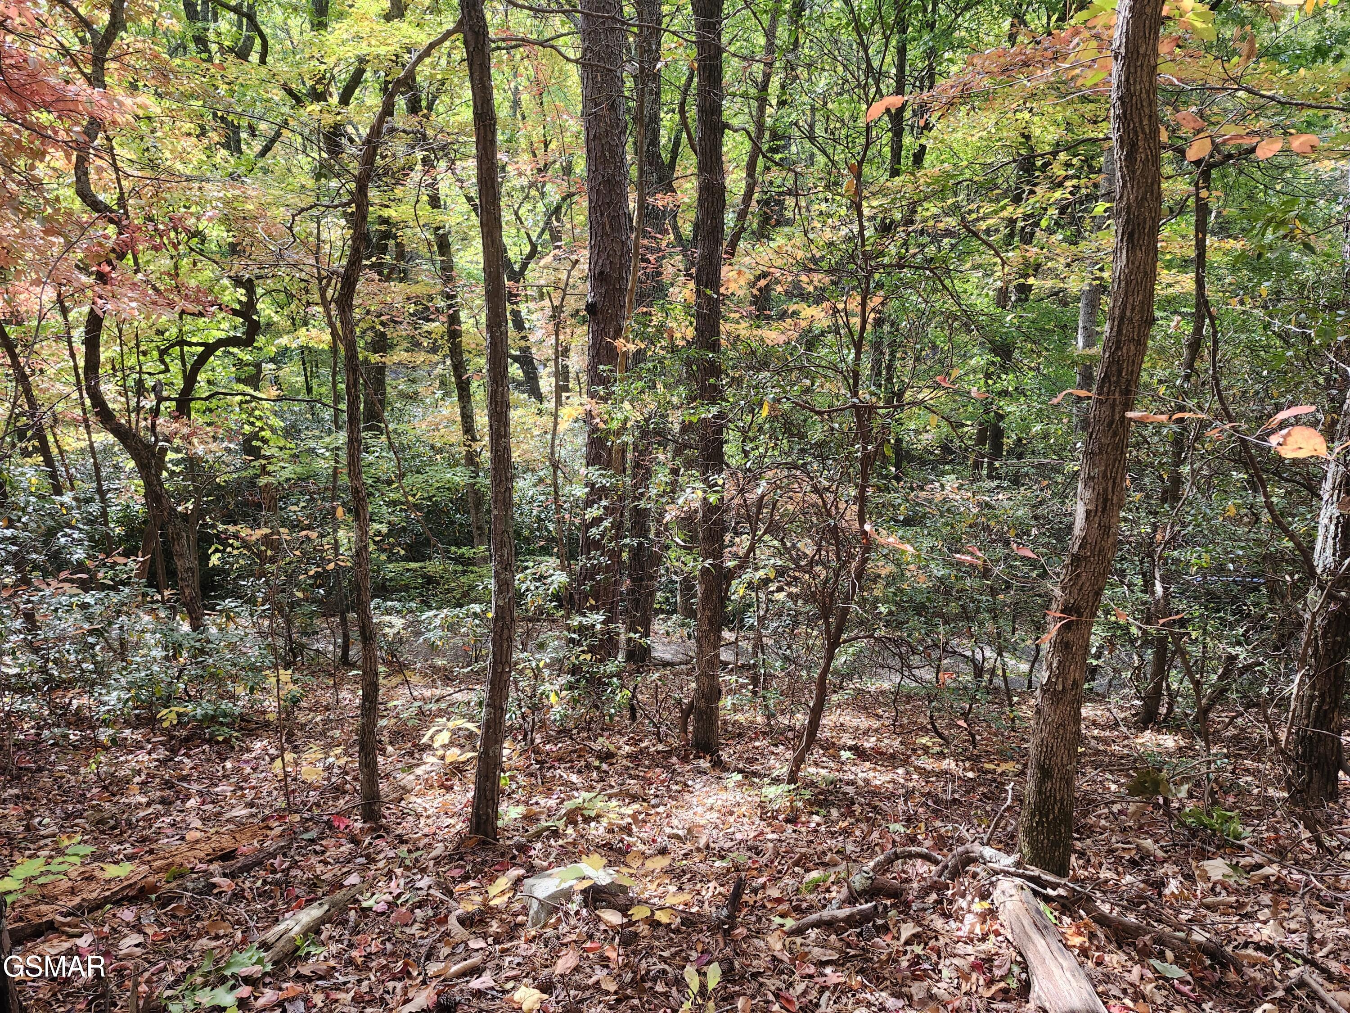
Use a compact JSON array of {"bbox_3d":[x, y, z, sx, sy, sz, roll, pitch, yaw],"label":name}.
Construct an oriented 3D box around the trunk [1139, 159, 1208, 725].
[{"bbox_3d":[3.297,-0.342,5.907,0.200,3.697,0.200,2,6,0],"label":"trunk"}]

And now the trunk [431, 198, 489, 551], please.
[{"bbox_3d":[-3.319,-1.925,13.728,0.260,5.236,0.260,-5,6,0],"label":"trunk"}]

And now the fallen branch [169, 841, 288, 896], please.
[{"bbox_3d":[-1.777,1.447,3.603,0.070,0.060,0.474,0,-1,28],"label":"fallen branch"}]

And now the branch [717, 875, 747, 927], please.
[{"bbox_3d":[0.212,1.385,3.161,0.065,0.169,0.060,15,6,0],"label":"branch"}]

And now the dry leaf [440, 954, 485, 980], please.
[{"bbox_3d":[-0.666,1.450,2.830,0.131,0.035,0.050,1,-1,-45],"label":"dry leaf"}]

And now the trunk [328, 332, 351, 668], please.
[{"bbox_3d":[-3.052,-0.032,8.140,0.110,3.058,0.110,0,6,0],"label":"trunk"}]

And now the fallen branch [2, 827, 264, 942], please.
[{"bbox_3d":[-2.046,1.430,3.508,0.280,0.090,0.903,0,-1,26],"label":"fallen branch"}]

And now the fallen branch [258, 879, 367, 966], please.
[{"bbox_3d":[-1.249,1.433,3.122,0.095,0.075,0.474,0,-1,14],"label":"fallen branch"}]

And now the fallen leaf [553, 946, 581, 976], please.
[{"bbox_3d":[-0.345,1.447,2.859,0.075,0.050,0.110,0,-1,21],"label":"fallen leaf"}]

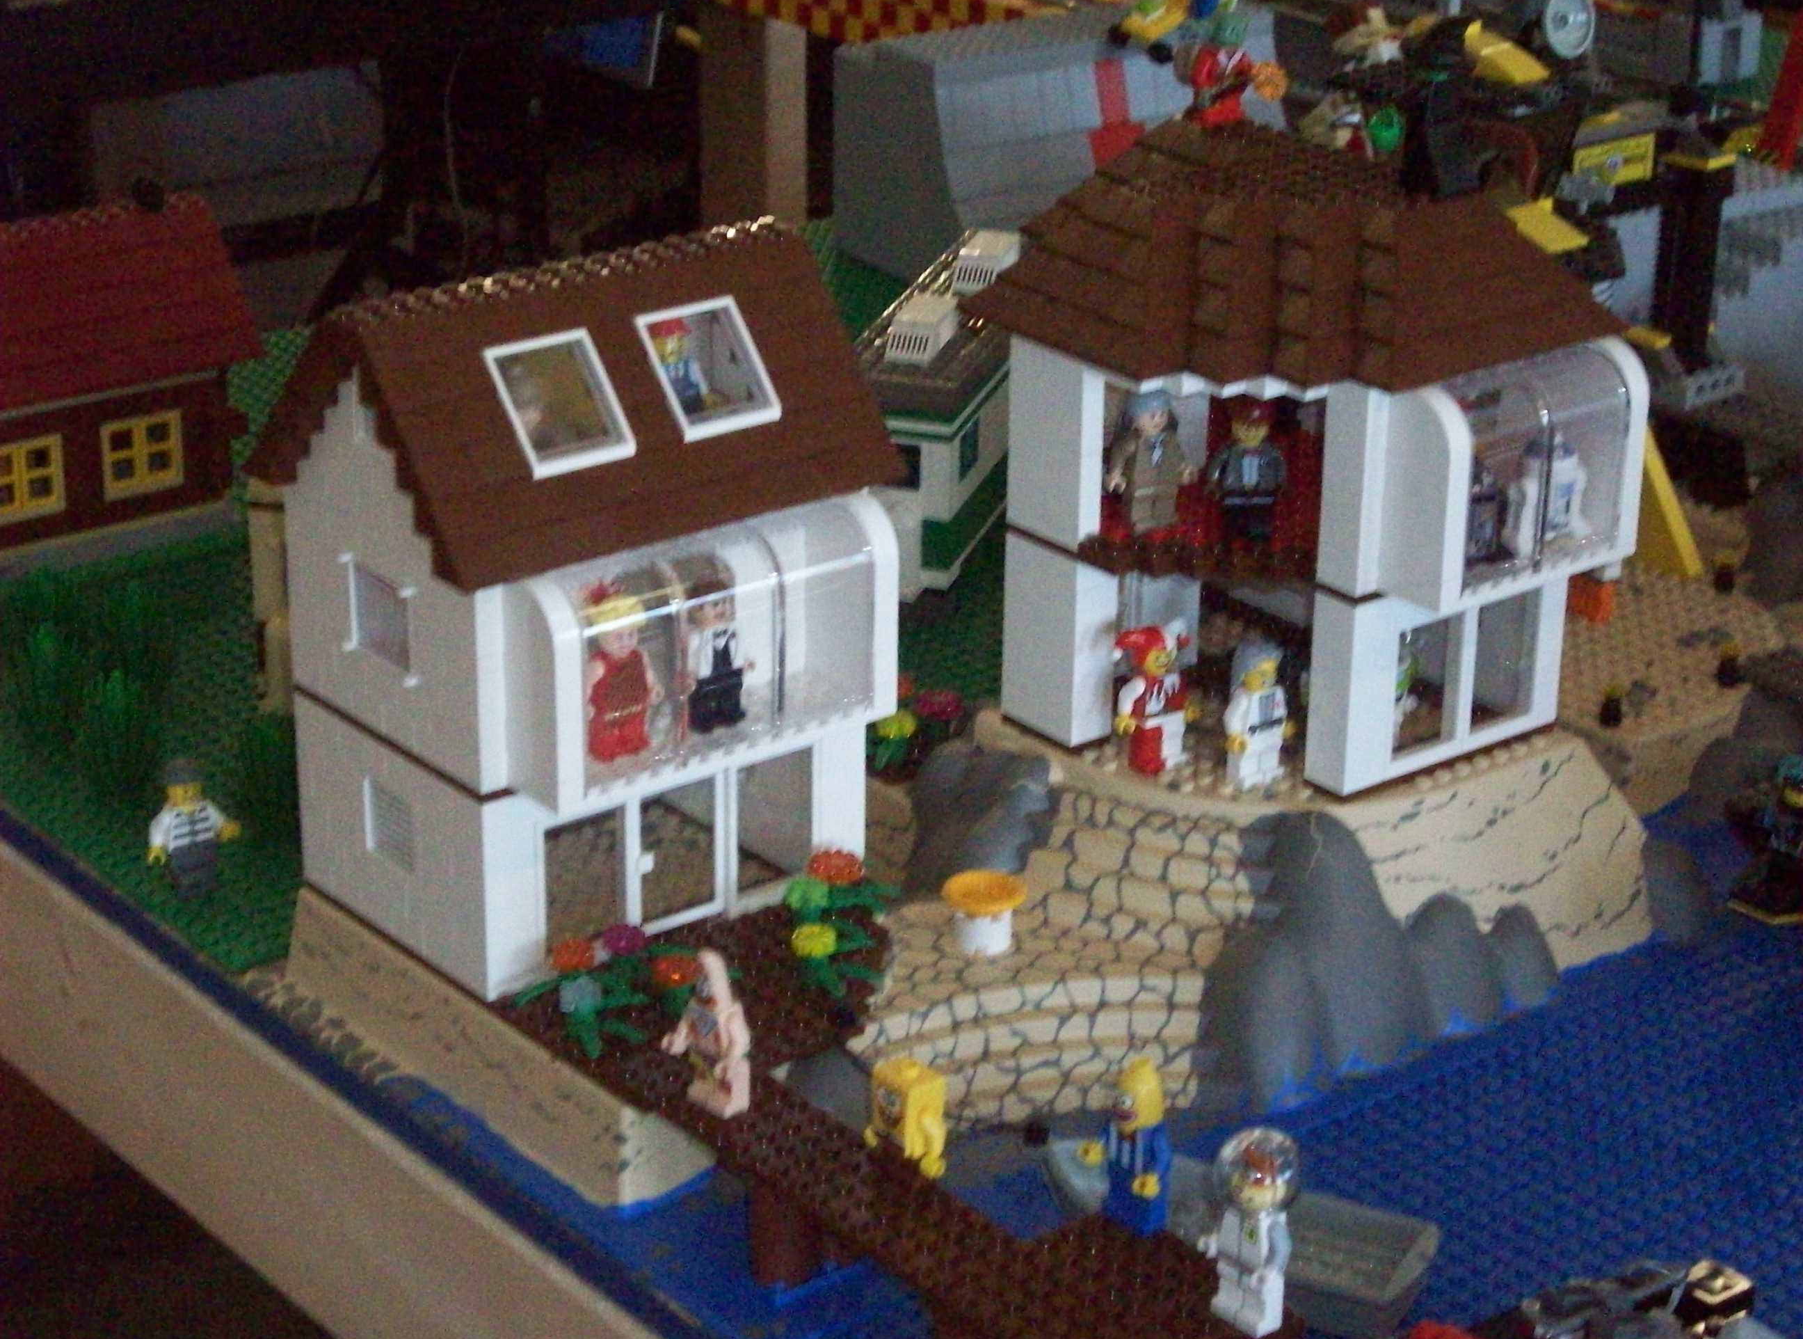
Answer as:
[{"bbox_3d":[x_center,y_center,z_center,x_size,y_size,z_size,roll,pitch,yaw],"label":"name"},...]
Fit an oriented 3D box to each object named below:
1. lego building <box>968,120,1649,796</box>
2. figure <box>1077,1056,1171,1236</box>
[{"bbox_3d":[0.119,-0.062,1.154,0.144,0.170,0.136,-16,28,-36],"label":"lego building"},{"bbox_3d":[0.053,0.114,0.963,0.018,0.043,0.025,-16,28,-36],"label":"figure"}]

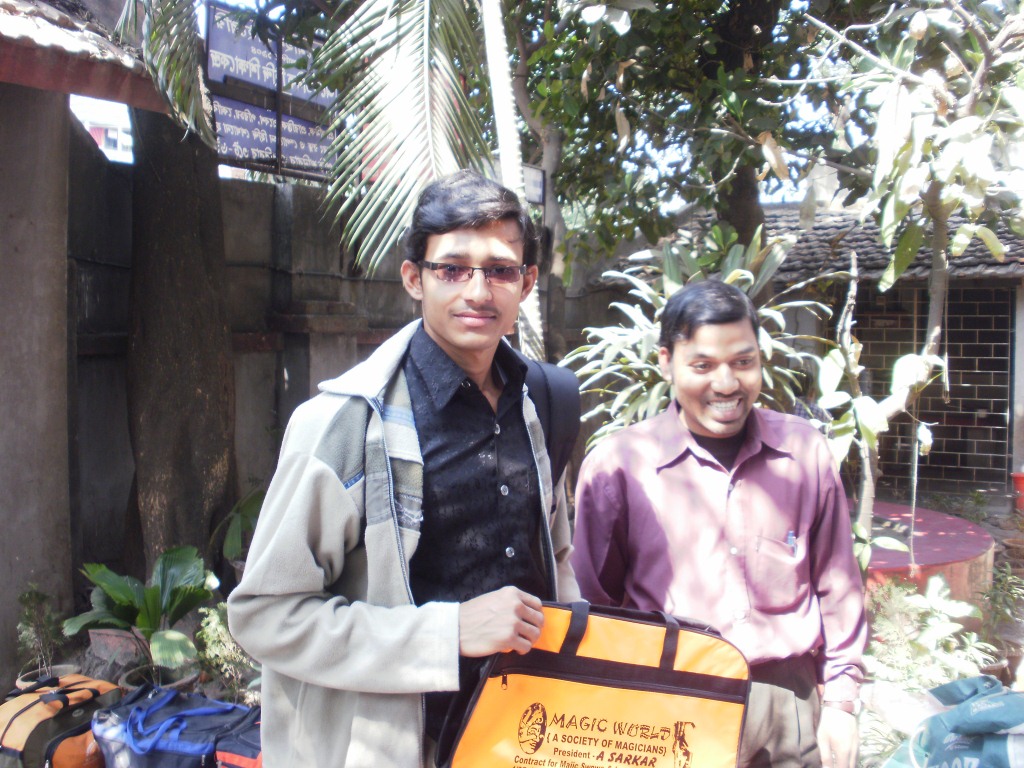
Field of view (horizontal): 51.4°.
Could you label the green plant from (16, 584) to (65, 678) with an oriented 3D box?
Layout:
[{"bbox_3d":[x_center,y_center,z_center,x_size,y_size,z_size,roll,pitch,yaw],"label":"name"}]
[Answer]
[{"bbox_3d":[-1.767,0.930,4.000,0.190,0.360,0.190,0,3,0],"label":"green plant"}]

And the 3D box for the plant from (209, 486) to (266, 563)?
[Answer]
[{"bbox_3d":[-1.135,0.602,4.500,0.360,0.380,0.340,0,3,0],"label":"plant"}]

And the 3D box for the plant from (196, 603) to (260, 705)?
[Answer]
[{"bbox_3d":[-1.007,0.974,3.850,0.280,0.380,0.270,0,3,0],"label":"plant"}]

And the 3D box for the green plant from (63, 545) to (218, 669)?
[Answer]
[{"bbox_3d":[-1.361,0.822,3.900,0.570,0.470,0.520,0,3,0],"label":"green plant"}]

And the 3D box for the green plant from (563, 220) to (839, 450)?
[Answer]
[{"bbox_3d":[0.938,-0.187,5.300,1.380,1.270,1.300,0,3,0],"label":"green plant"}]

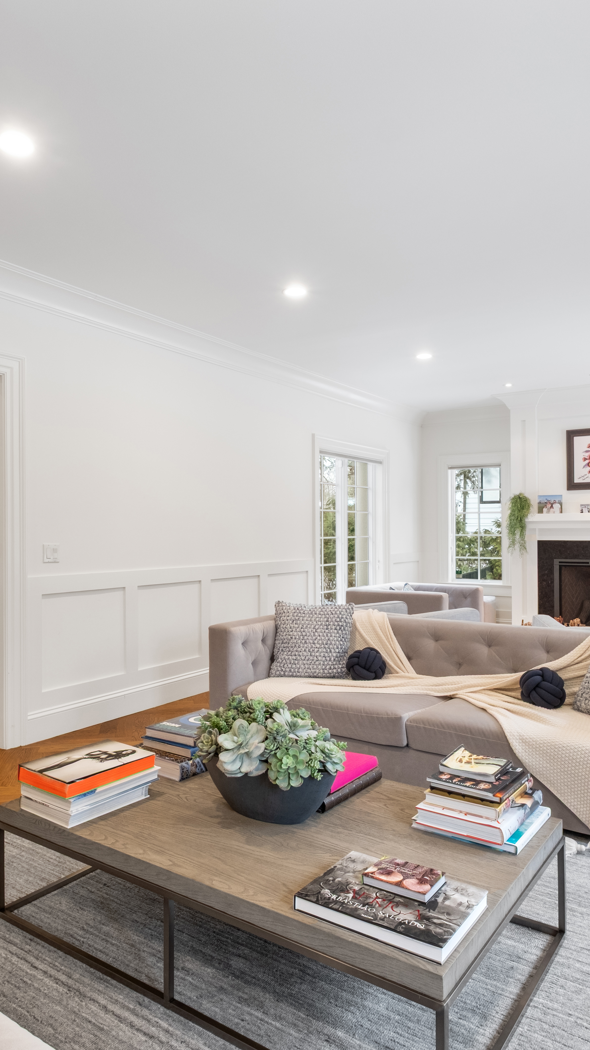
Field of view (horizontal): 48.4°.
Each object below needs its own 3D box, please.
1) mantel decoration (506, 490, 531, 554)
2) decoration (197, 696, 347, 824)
[{"bbox_3d":[2.434,-0.031,7.145,0.280,0.670,0.250,0,0,35],"label":"mantel decoration"},{"bbox_3d":[-0.082,0.764,2.146,0.510,0.335,0.340,0,0,35],"label":"decoration"}]

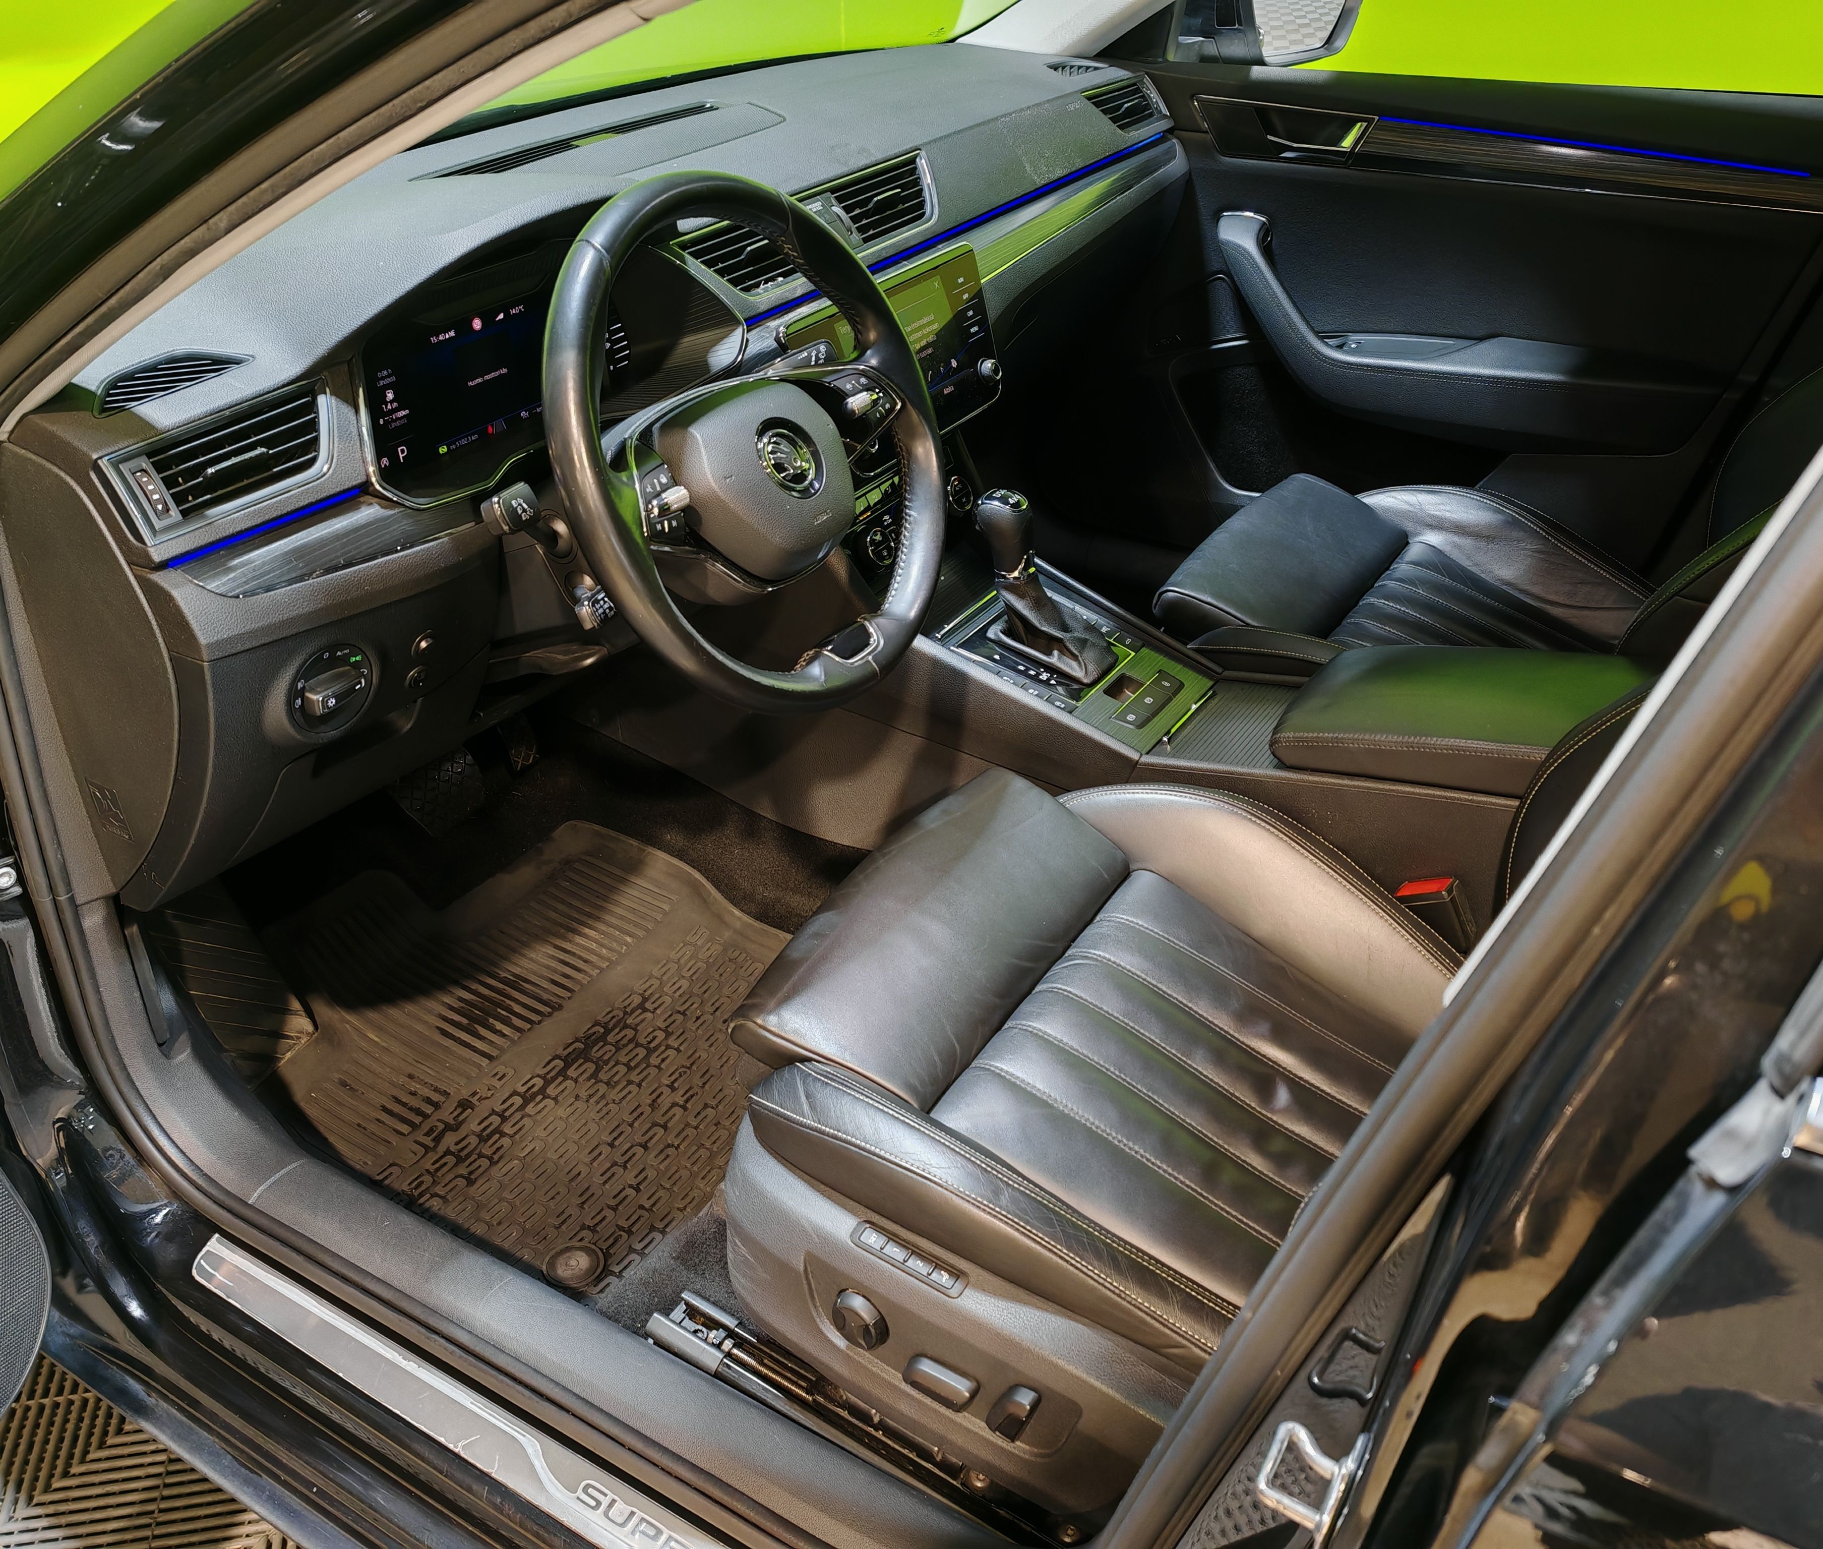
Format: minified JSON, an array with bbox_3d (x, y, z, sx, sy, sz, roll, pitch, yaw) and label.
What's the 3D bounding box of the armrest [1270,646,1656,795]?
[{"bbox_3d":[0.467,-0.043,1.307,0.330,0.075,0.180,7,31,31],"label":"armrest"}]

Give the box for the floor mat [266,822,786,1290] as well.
[{"bbox_3d":[-0.342,0.215,1.512,0.570,0.080,0.480,17,36,24],"label":"floor mat"}]

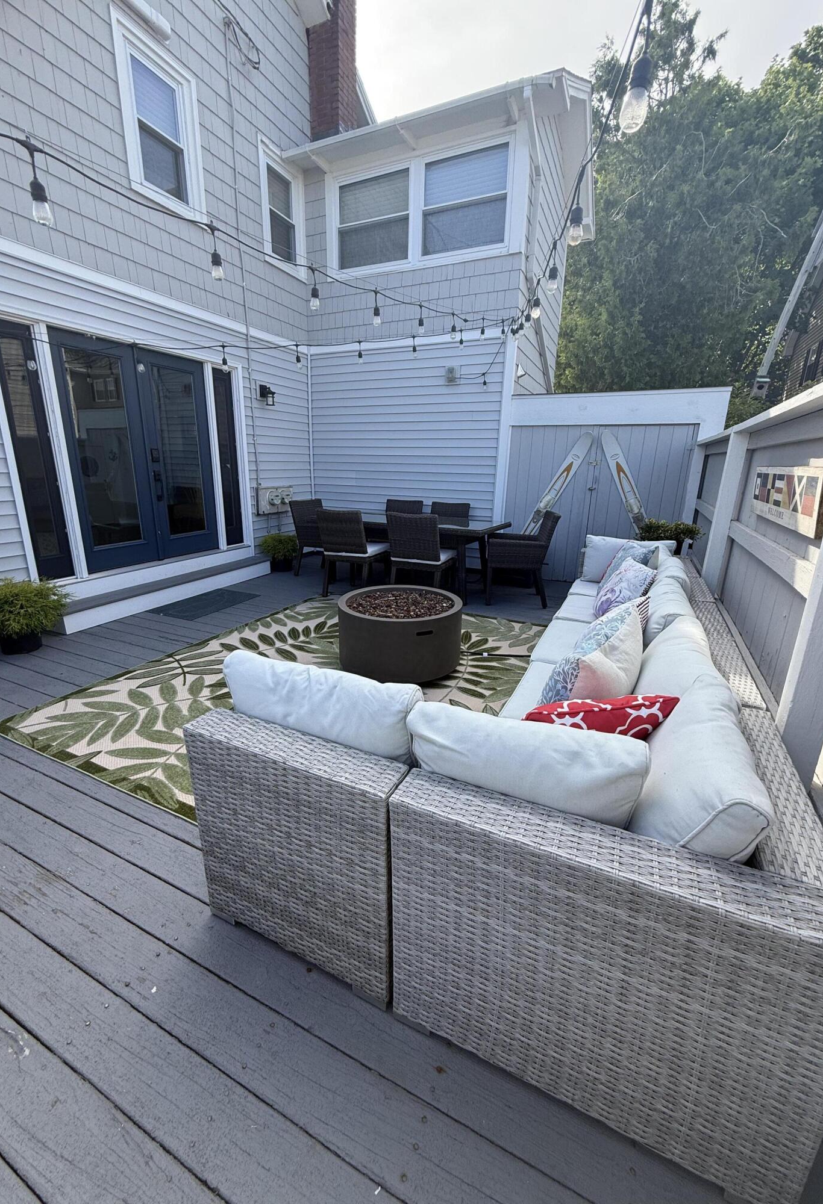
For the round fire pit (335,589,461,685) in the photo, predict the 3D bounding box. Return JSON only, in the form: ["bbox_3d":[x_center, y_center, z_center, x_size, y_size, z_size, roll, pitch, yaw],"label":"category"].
[{"bbox_3d":[-0.073,0.192,3.336,0.838,0.410,0.838,1,16,0],"label":"round fire pit"}]

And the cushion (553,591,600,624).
[{"bbox_3d":[1.361,0.126,3.229,0.710,0.110,0.640,9,17,24],"label":"cushion"}]

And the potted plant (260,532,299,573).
[{"bbox_3d":[-1.666,-0.639,6.223,0.500,0.470,0.500,1,16,0],"label":"potted plant"}]

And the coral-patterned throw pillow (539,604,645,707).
[{"bbox_3d":[0.767,0.247,1.978,0.440,0.410,0.180,-11,37,-36],"label":"coral-patterned throw pillow"}]

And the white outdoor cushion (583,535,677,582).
[{"bbox_3d":[1.683,-0.320,3.809,0.620,0.385,0.170,8,6,24],"label":"white outdoor cushion"}]

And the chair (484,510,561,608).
[{"bbox_3d":[1.057,-0.437,4.717,0.640,0.875,0.580,4,16,11],"label":"chair"}]

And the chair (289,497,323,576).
[{"bbox_3d":[-1.045,-0.773,5.866,0.610,0.870,0.550,9,17,24],"label":"chair"}]

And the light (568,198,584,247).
[{"bbox_3d":[0.531,-1.223,1.570,0.050,0.132,0.050,8,18,24],"label":"light"}]

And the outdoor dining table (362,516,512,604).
[{"bbox_3d":[-0.028,-0.509,5.160,1.860,0.730,0.930,8,18,24],"label":"outdoor dining table"}]

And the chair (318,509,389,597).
[{"bbox_3d":[-0.529,-0.487,4.803,0.500,0.875,0.640,8,18,24],"label":"chair"}]

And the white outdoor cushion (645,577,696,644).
[{"bbox_3d":[1.297,0.107,2.538,0.170,0.390,0.670,30,25,16],"label":"white outdoor cushion"}]

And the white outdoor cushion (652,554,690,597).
[{"bbox_3d":[1.459,-0.051,2.811,0.180,0.400,0.620,21,22,20],"label":"white outdoor cushion"}]

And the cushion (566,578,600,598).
[{"bbox_3d":[1.691,-0.040,3.890,0.720,0.120,0.700,9,18,24],"label":"cushion"}]

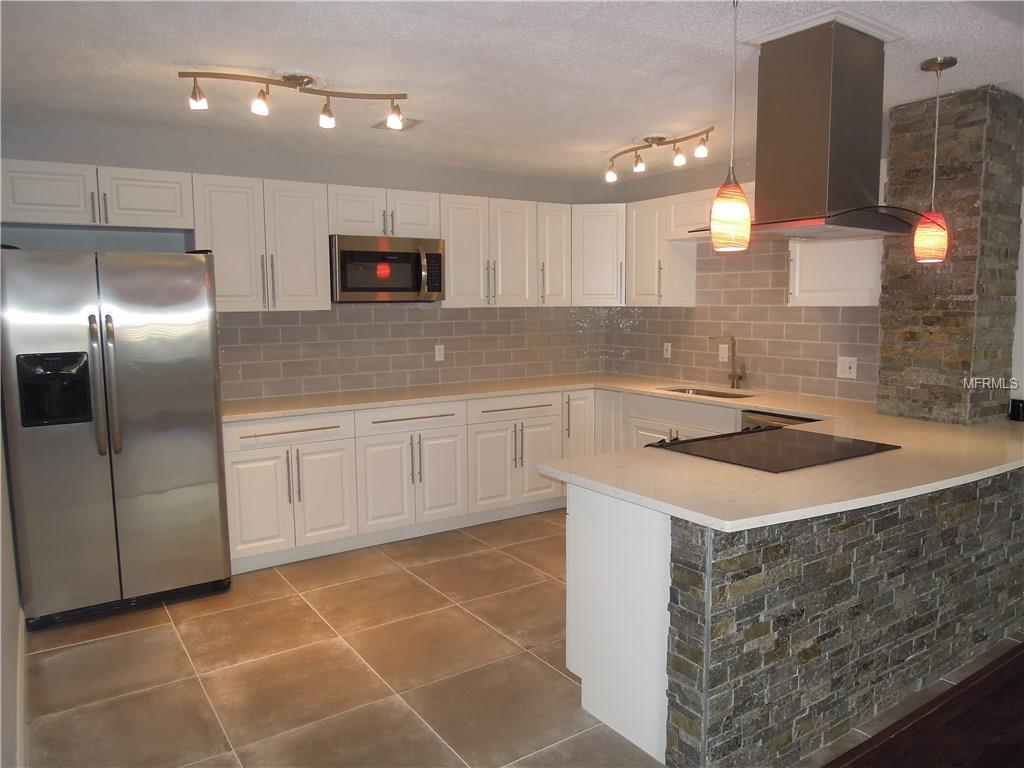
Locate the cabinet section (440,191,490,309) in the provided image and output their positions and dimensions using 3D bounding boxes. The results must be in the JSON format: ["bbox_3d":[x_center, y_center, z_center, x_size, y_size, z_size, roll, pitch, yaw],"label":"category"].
[{"bbox_3d":[-0.398,-0.910,4.973,0.377,0.757,0.320,-5,7,-32],"label":"cabinet section"}]

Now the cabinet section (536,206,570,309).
[{"bbox_3d":[0.231,-0.961,5.372,0.312,0.757,0.320,-5,7,-32],"label":"cabinet section"}]

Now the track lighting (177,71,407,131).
[{"bbox_3d":[-0.923,-1.246,3.088,0.960,0.220,0.160,-3,6,-21],"label":"track lighting"}]

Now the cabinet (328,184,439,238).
[{"bbox_3d":[-0.886,-1.096,4.641,0.763,0.299,0.330,-5,7,-34],"label":"cabinet"}]

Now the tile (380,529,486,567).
[{"bbox_3d":[-0.500,1.017,4.402,0.598,0.015,0.510,-5,7,-34],"label":"tile"}]

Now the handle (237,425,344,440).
[{"bbox_3d":[-1.240,0.270,3.985,0.557,0.014,0.036,-5,7,-34],"label":"handle"}]

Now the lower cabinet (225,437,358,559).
[{"bbox_3d":[-1.392,0.623,4.276,0.756,0.589,0.560,-5,7,-34],"label":"lower cabinet"}]

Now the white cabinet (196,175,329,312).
[{"bbox_3d":[-1.522,-0.821,4.276,0.756,0.759,0.330,-5,7,-34],"label":"white cabinet"}]

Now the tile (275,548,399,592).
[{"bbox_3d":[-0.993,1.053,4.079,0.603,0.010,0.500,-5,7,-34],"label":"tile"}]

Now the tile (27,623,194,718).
[{"bbox_3d":[-1.675,1.179,2.965,0.573,0.010,0.603,-5,7,-34],"label":"tile"}]

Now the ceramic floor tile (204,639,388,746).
[{"bbox_3d":[-0.851,1.188,2.791,0.603,0.010,0.603,-5,7,-34],"label":"ceramic floor tile"}]

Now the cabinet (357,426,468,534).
[{"bbox_3d":[-0.760,0.571,4.696,0.764,0.589,0.560,-5,7,-34],"label":"cabinet"}]

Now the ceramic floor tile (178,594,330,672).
[{"bbox_3d":[-1.185,1.143,3.283,0.598,0.015,0.600,-5,7,-34],"label":"ceramic floor tile"}]

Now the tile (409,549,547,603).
[{"bbox_3d":[-0.185,1.058,3.956,0.603,0.010,0.603,-5,7,-34],"label":"tile"}]

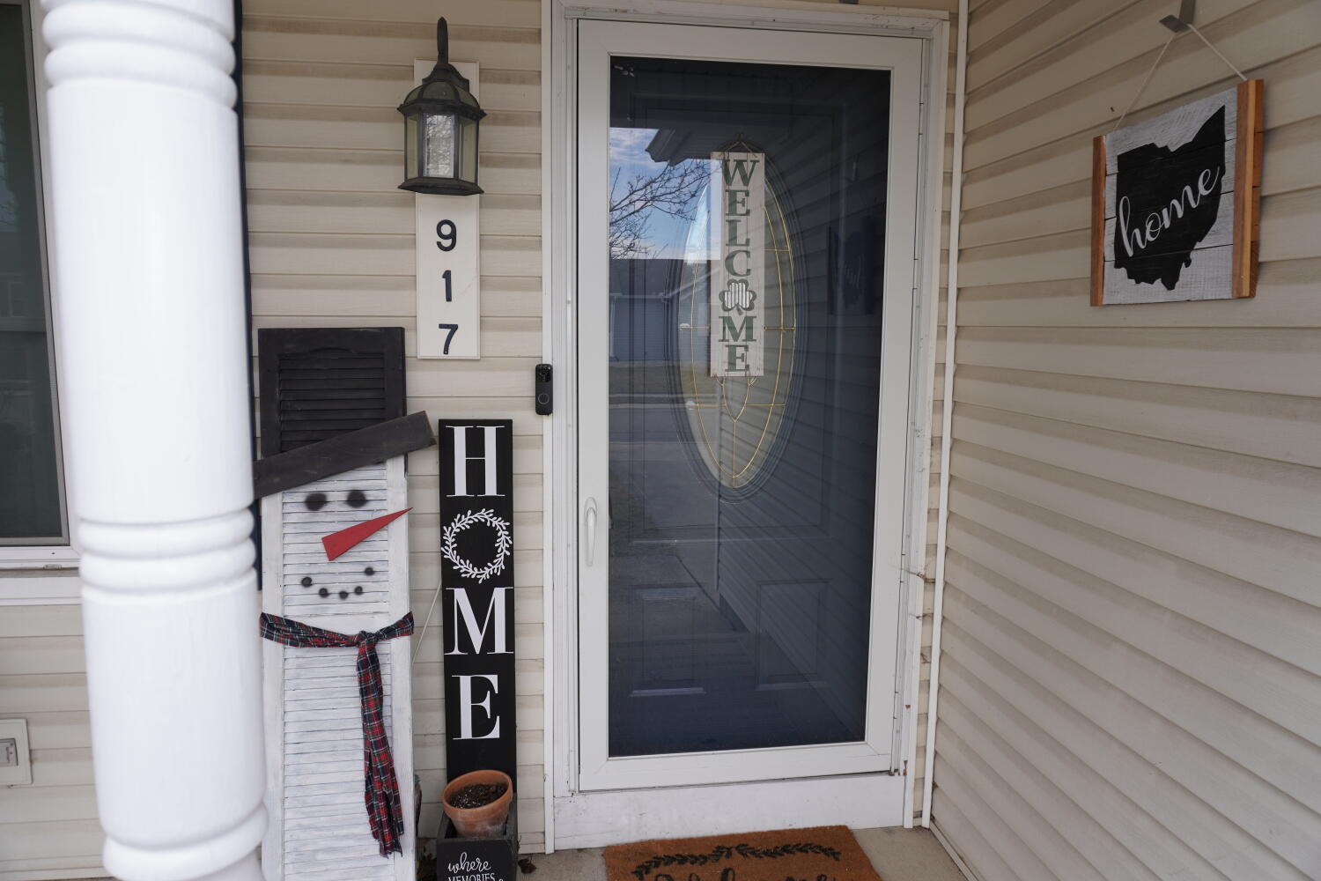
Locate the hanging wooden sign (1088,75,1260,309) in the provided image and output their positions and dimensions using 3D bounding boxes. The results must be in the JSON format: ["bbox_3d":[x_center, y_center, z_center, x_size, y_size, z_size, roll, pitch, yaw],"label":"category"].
[{"bbox_3d":[0.901,-0.414,1.570,0.026,0.331,0.392,-4,7,-7],"label":"hanging wooden sign"}]

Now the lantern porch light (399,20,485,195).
[{"bbox_3d":[-0.507,-0.784,2.053,0.197,0.398,0.225,0,7,-7],"label":"lantern porch light"}]

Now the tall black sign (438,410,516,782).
[{"bbox_3d":[-0.480,0.548,2.345,0.184,1.213,0.022,0,7,-7],"label":"tall black sign"}]

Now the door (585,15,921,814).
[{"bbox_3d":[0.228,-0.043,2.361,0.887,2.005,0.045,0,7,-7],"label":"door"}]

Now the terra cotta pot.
[{"bbox_3d":[-0.468,0.975,2.295,0.172,0.145,0.172,-6,13,-7],"label":"terra cotta pot"}]

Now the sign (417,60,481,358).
[{"bbox_3d":[-0.530,-0.568,2.203,0.153,0.722,0.025,0,7,-7],"label":"sign"}]

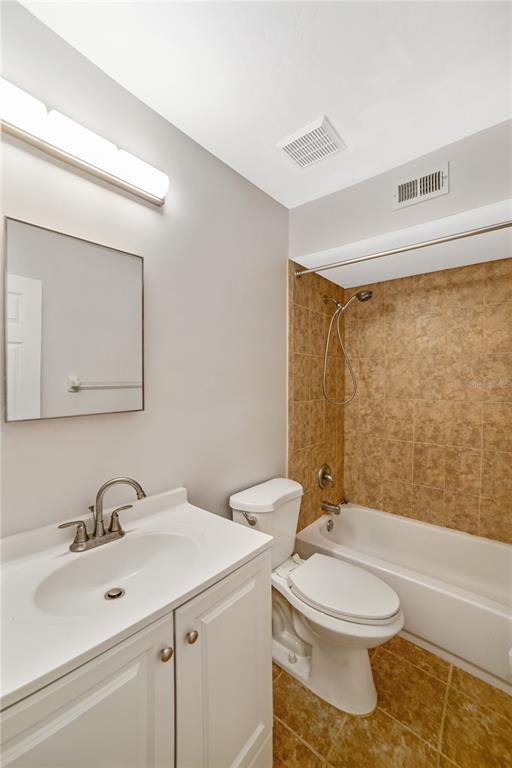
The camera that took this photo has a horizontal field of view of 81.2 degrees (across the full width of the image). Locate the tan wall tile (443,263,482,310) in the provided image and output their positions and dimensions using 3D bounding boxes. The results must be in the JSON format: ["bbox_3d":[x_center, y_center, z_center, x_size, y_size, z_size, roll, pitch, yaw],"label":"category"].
[{"bbox_3d":[1.406,-0.652,2.004,0.199,0.300,0.010,1,1,41],"label":"tan wall tile"}]

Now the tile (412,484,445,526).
[{"bbox_3d":[1.226,0.857,2.125,0.200,0.250,0.010,0,0,37],"label":"tile"}]

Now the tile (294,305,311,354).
[{"bbox_3d":[0.311,-0.358,2.000,0.010,0.310,0.200,0,0,41],"label":"tile"}]

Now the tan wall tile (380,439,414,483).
[{"bbox_3d":[1.099,0.587,2.288,0.201,0.317,0.010,1,1,41],"label":"tan wall tile"}]

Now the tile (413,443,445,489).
[{"bbox_3d":[1.228,0.578,2.122,0.200,0.306,0.010,0,0,37],"label":"tile"}]

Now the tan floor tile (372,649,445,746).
[{"bbox_3d":[0.644,1.333,1.292,0.297,0.010,0.297,0,0,41],"label":"tan floor tile"}]

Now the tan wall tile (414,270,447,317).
[{"bbox_3d":[1.253,-0.654,2.135,0.205,0.300,0.010,1,1,41],"label":"tan wall tile"}]

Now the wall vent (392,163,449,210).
[{"bbox_3d":[0.772,-0.938,1.416,0.247,0.146,0.018,1,1,41],"label":"wall vent"}]

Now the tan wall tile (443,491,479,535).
[{"bbox_3d":[1.387,0.859,2.004,0.200,0.250,0.010,0,0,37],"label":"tan wall tile"}]

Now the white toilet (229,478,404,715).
[{"bbox_3d":[0.284,0.958,1.420,0.767,0.751,0.430,1,1,41],"label":"white toilet"}]

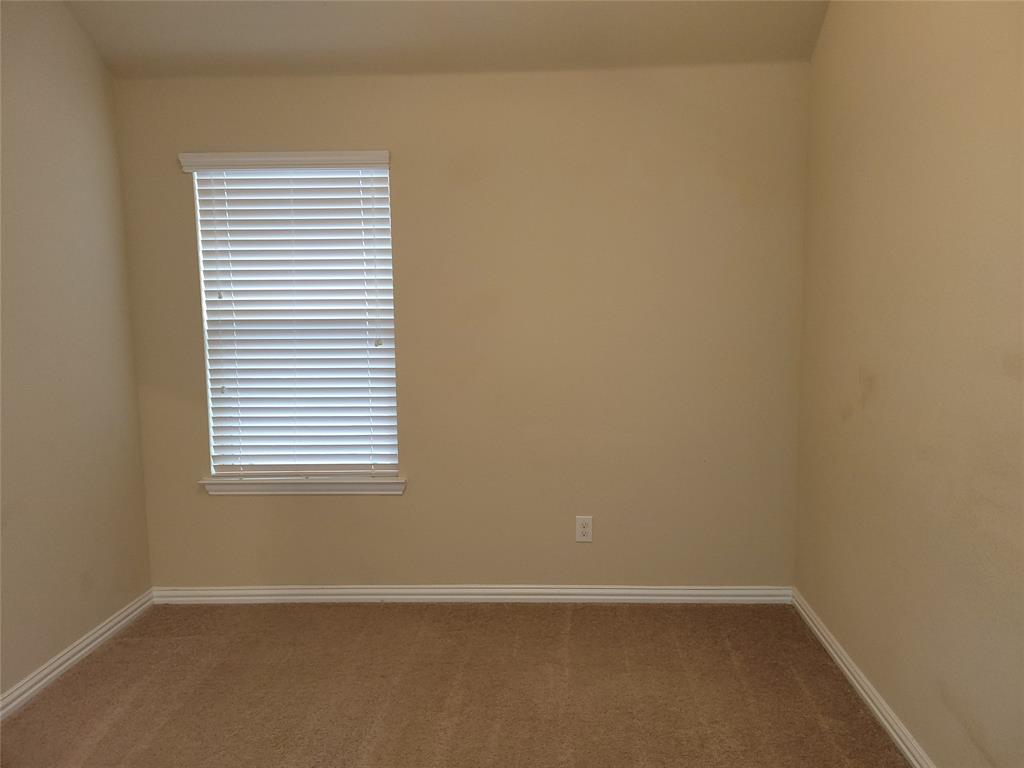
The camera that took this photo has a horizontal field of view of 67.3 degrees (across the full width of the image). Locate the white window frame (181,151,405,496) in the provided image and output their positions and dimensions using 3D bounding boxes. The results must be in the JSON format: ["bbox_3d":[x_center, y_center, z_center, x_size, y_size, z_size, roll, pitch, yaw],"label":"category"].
[{"bbox_3d":[-0.976,-0.285,3.465,0.913,1.461,0.075,-1,7,2],"label":"white window frame"}]

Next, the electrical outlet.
[{"bbox_3d":[0.333,0.668,3.535,0.072,0.116,0.012,-1,7,2],"label":"electrical outlet"}]

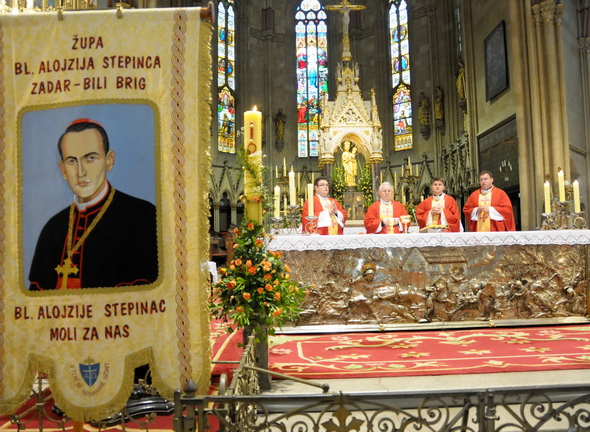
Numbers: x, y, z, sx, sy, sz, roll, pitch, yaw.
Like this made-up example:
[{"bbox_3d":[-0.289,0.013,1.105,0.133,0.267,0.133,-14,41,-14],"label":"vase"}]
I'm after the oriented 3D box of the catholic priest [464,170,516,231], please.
[{"bbox_3d":[2.546,0.325,6.293,0.640,1.840,0.460,-3,-5,23],"label":"catholic priest"}]

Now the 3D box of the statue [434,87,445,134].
[{"bbox_3d":[6.884,-5.012,23.200,0.450,2.220,0.520,0,-3,-25],"label":"statue"}]

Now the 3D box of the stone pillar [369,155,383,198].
[{"bbox_3d":[2.495,-0.932,15.000,0.400,1.889,0.400,-1,-4,-4],"label":"stone pillar"}]

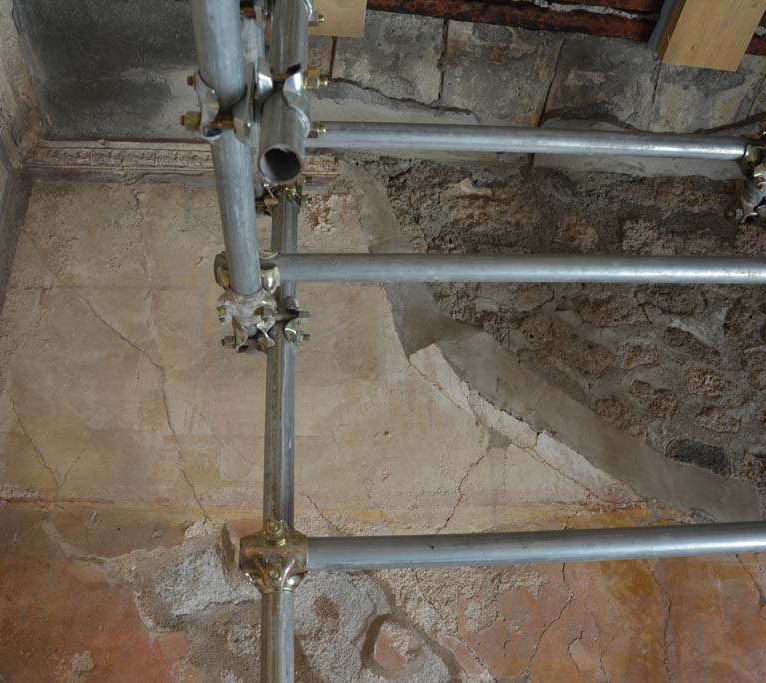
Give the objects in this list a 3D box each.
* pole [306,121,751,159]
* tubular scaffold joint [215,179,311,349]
[{"bbox_3d":[0.269,-0.390,1.485,0.962,0.049,0.049,0,-26,-6],"label":"pole"},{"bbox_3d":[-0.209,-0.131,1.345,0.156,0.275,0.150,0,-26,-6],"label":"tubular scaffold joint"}]

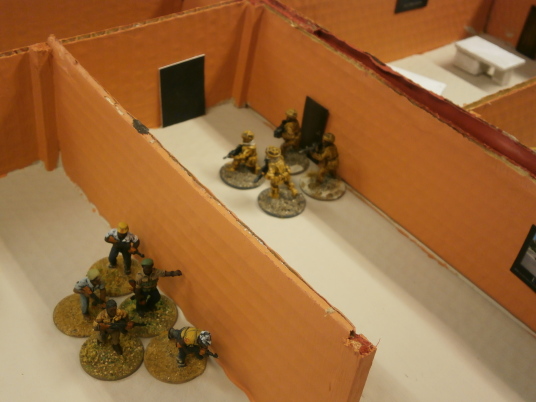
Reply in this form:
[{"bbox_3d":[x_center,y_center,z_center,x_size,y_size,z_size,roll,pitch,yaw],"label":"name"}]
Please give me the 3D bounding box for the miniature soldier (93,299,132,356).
[{"bbox_3d":[-0.058,0.049,0.279,0.017,0.027,0.011,-5,42,-15],"label":"miniature soldier"}]

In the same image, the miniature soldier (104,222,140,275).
[{"bbox_3d":[-0.062,0.020,0.312,0.016,0.028,0.010,-4,41,-14],"label":"miniature soldier"}]

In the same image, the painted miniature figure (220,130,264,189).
[{"bbox_3d":[-0.011,-0.024,0.375,0.025,0.027,0.025,-13,44,-23],"label":"painted miniature figure"}]

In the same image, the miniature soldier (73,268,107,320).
[{"bbox_3d":[-0.071,0.038,0.292,0.012,0.025,0.013,-27,51,-34],"label":"miniature soldier"}]

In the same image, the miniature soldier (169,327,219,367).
[{"bbox_3d":[-0.029,0.057,0.284,0.019,0.015,0.011,12,37,6],"label":"miniature soldier"}]

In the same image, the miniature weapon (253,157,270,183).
[{"bbox_3d":[-0.003,-0.015,0.361,0.003,0.005,0.016,23,63,18],"label":"miniature weapon"}]

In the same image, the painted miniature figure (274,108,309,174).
[{"bbox_3d":[0.012,-0.034,0.402,0.025,0.029,0.025,16,38,12],"label":"painted miniature figure"}]

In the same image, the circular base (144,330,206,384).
[{"bbox_3d":[-0.037,0.062,0.290,0.025,0.002,0.025,7,37,0],"label":"circular base"}]

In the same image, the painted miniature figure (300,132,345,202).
[{"bbox_3d":[0.030,-0.019,0.374,0.027,0.030,0.025,-13,44,-23],"label":"painted miniature figure"}]

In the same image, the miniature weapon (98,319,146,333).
[{"bbox_3d":[-0.056,0.048,0.279,0.019,0.004,0.002,-2,37,-1],"label":"miniature weapon"}]

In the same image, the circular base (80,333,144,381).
[{"bbox_3d":[-0.062,0.060,0.288,0.025,0.003,0.025,5,37,-3],"label":"circular base"}]

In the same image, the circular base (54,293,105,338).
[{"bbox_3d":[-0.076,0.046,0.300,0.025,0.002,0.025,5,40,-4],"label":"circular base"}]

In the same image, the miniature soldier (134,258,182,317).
[{"bbox_3d":[-0.047,0.036,0.303,0.020,0.023,0.013,5,37,-2],"label":"miniature soldier"}]

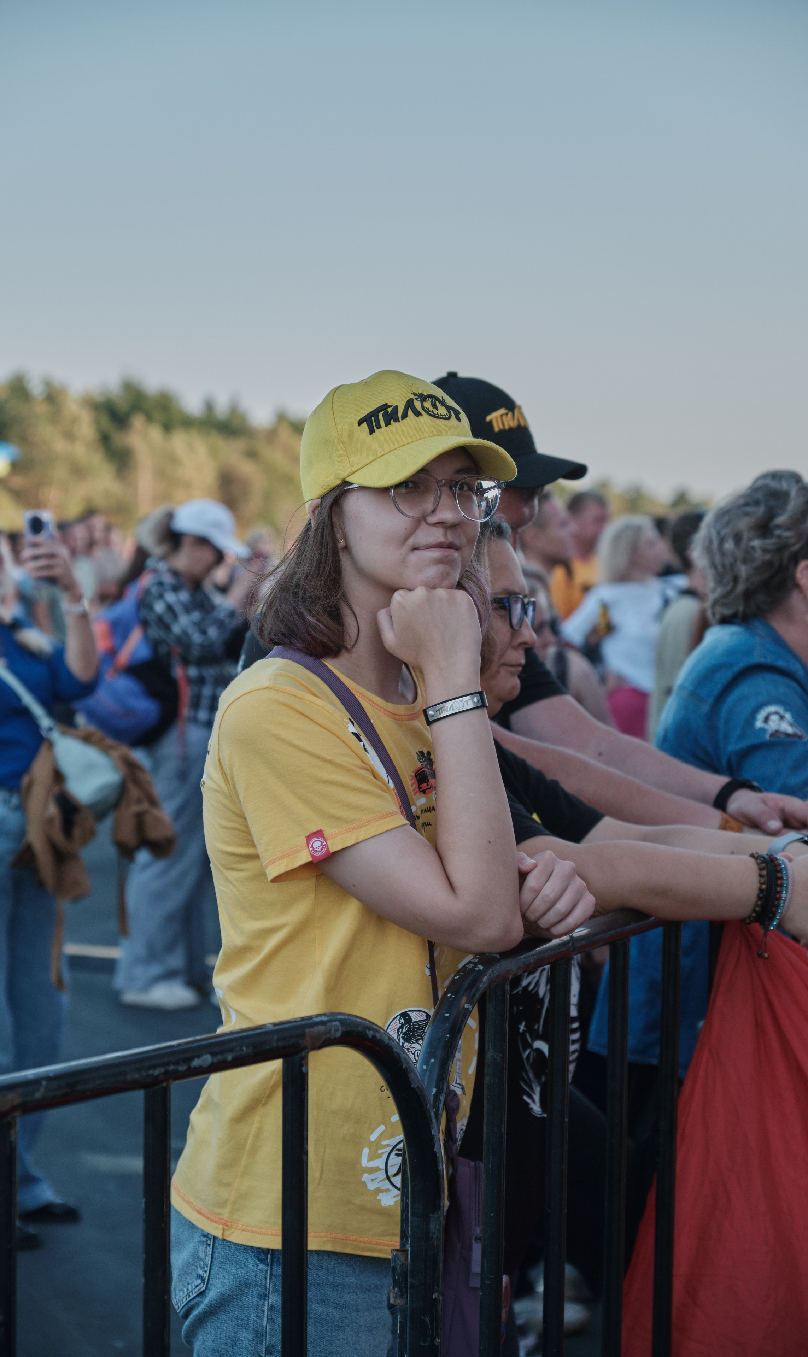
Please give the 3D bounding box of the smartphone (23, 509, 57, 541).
[{"bbox_3d":[-0.764,-0.278,6.350,0.075,0.160,0.009,-8,3,-33],"label":"smartphone"}]

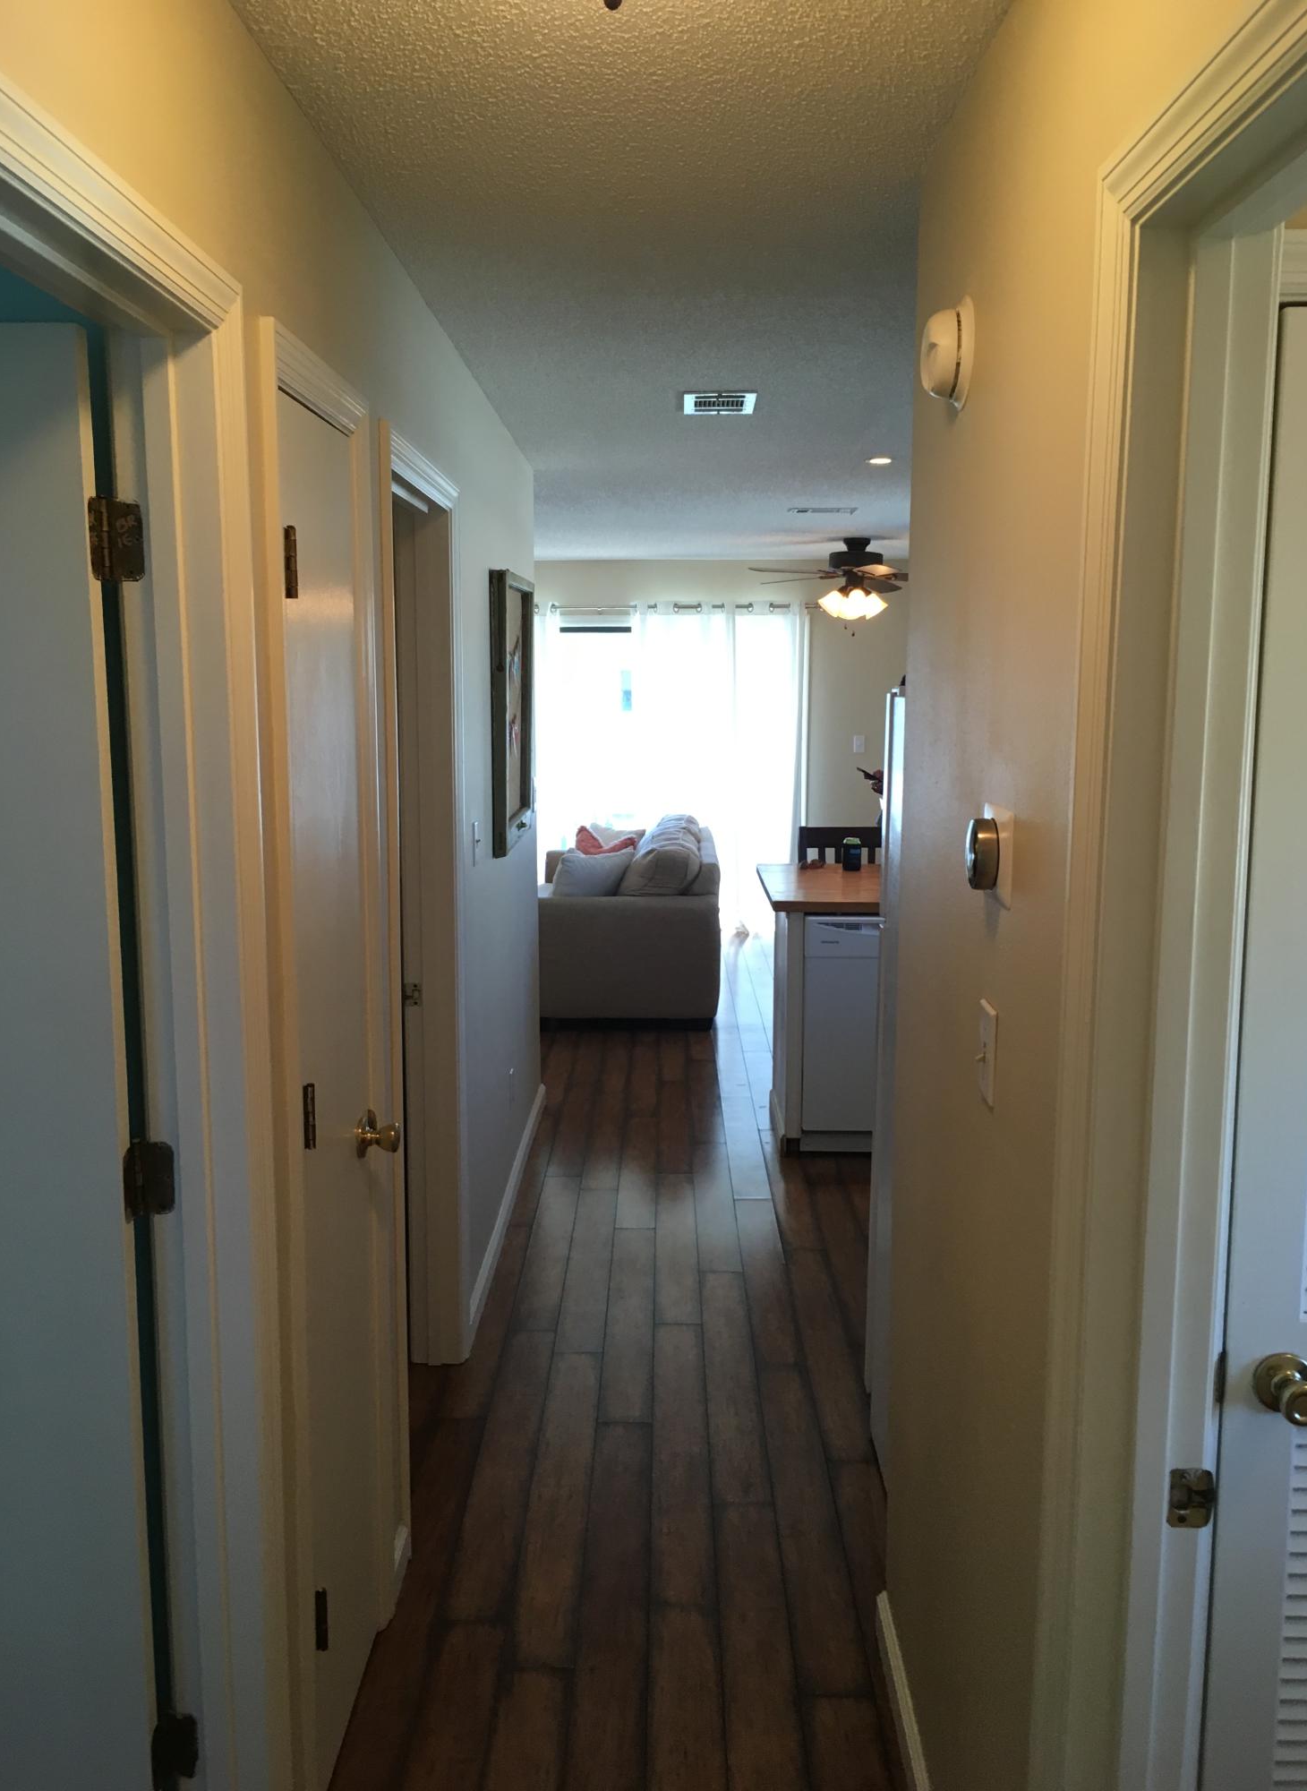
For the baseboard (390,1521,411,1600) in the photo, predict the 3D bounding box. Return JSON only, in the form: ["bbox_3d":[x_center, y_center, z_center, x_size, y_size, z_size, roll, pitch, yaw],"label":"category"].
[{"bbox_3d":[-0.470,1.241,2.804,0.015,0.090,0.150,0,9,0],"label":"baseboard"}]

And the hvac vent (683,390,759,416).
[{"bbox_3d":[0.191,-1.391,4.280,0.207,0.020,0.350,0,9,0],"label":"hvac vent"}]

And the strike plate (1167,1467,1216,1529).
[{"bbox_3d":[0.483,0.540,1.348,0.043,0.058,0.006,0,9,0],"label":"strike plate"}]

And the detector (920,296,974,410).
[{"bbox_3d":[0.379,-0.691,1.900,0.055,0.135,0.135,0,9,0],"label":"detector"}]

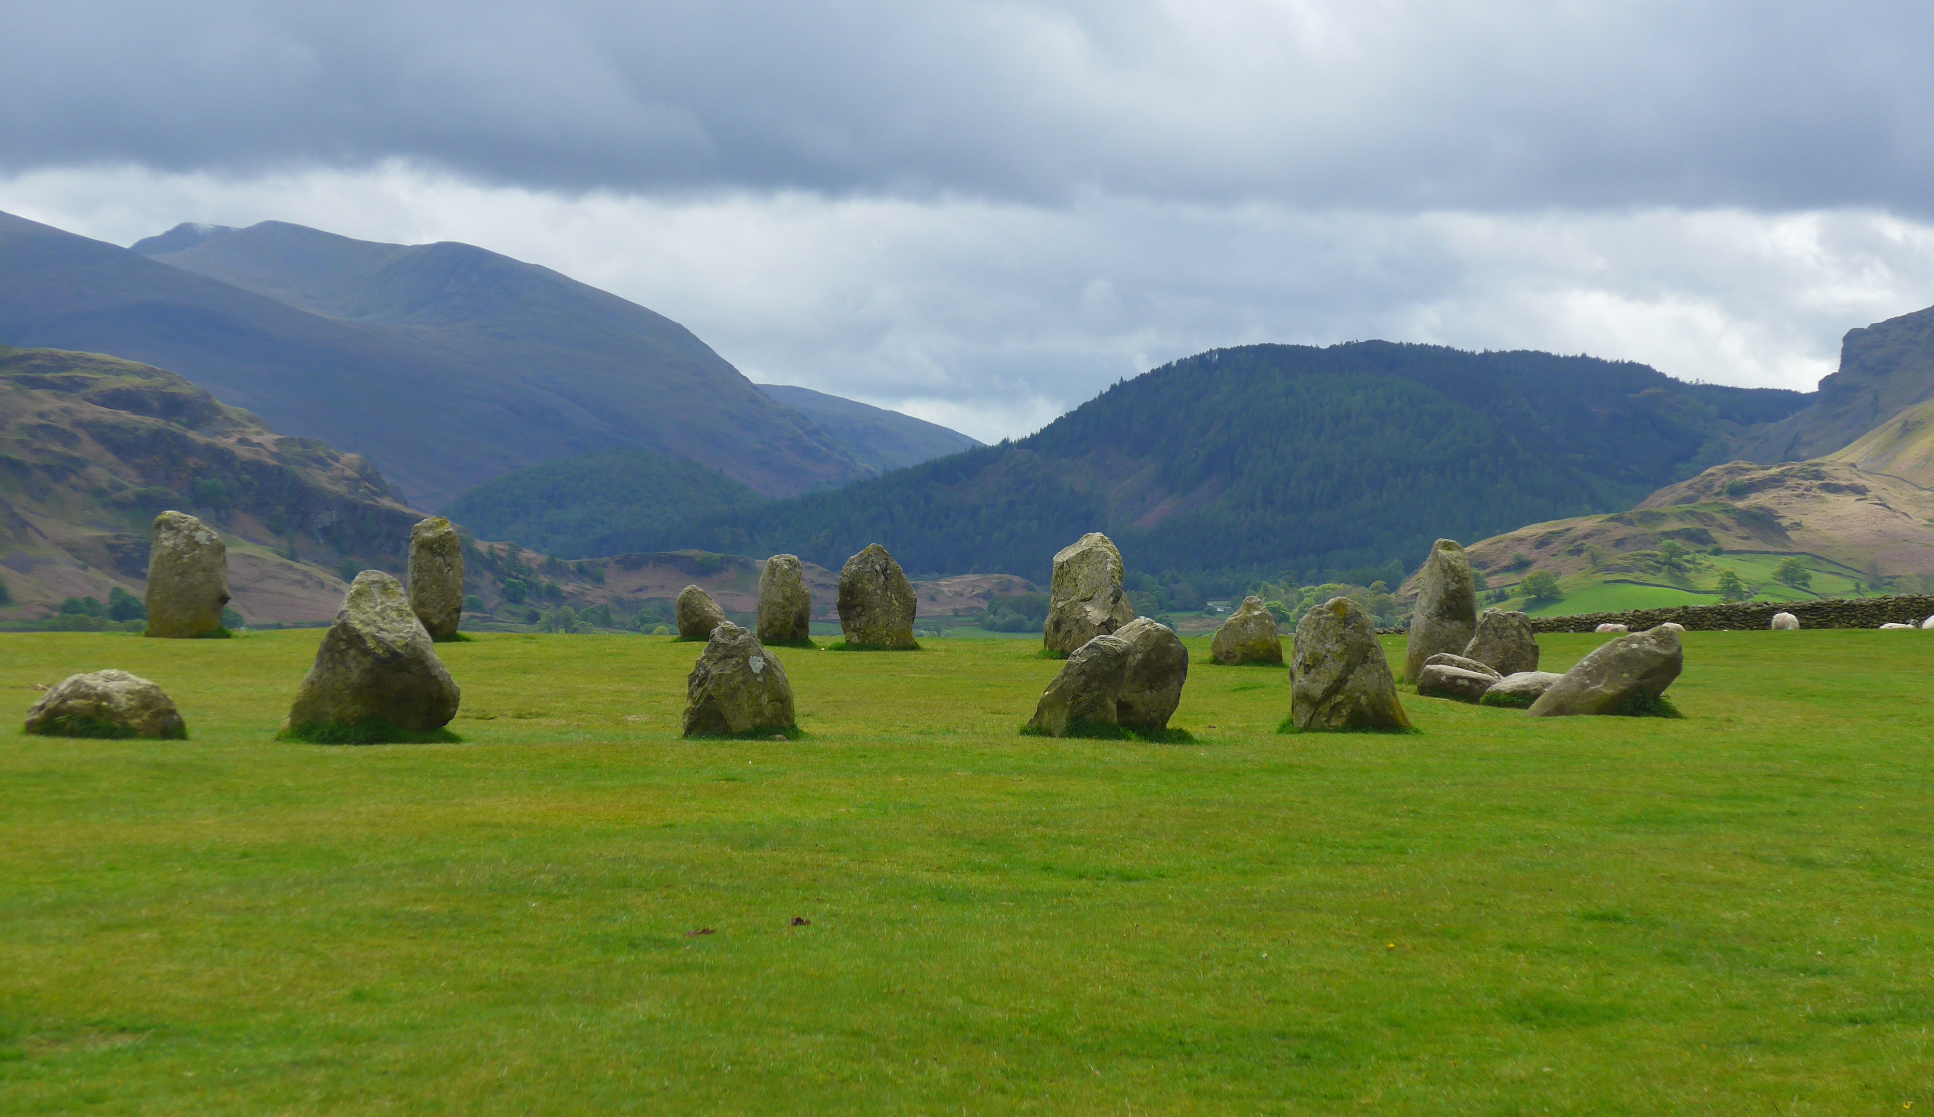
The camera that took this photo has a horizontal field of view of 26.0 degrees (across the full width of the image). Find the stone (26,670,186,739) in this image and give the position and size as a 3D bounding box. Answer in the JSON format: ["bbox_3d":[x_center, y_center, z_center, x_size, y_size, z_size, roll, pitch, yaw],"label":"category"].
[{"bbox_3d":[-6.385,1.081,31.065,1.199,0.515,0.886,0,0,-12],"label":"stone"}]

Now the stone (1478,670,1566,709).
[{"bbox_3d":[4.943,1.167,37.200,0.805,0.335,0.600,0,0,8],"label":"stone"}]

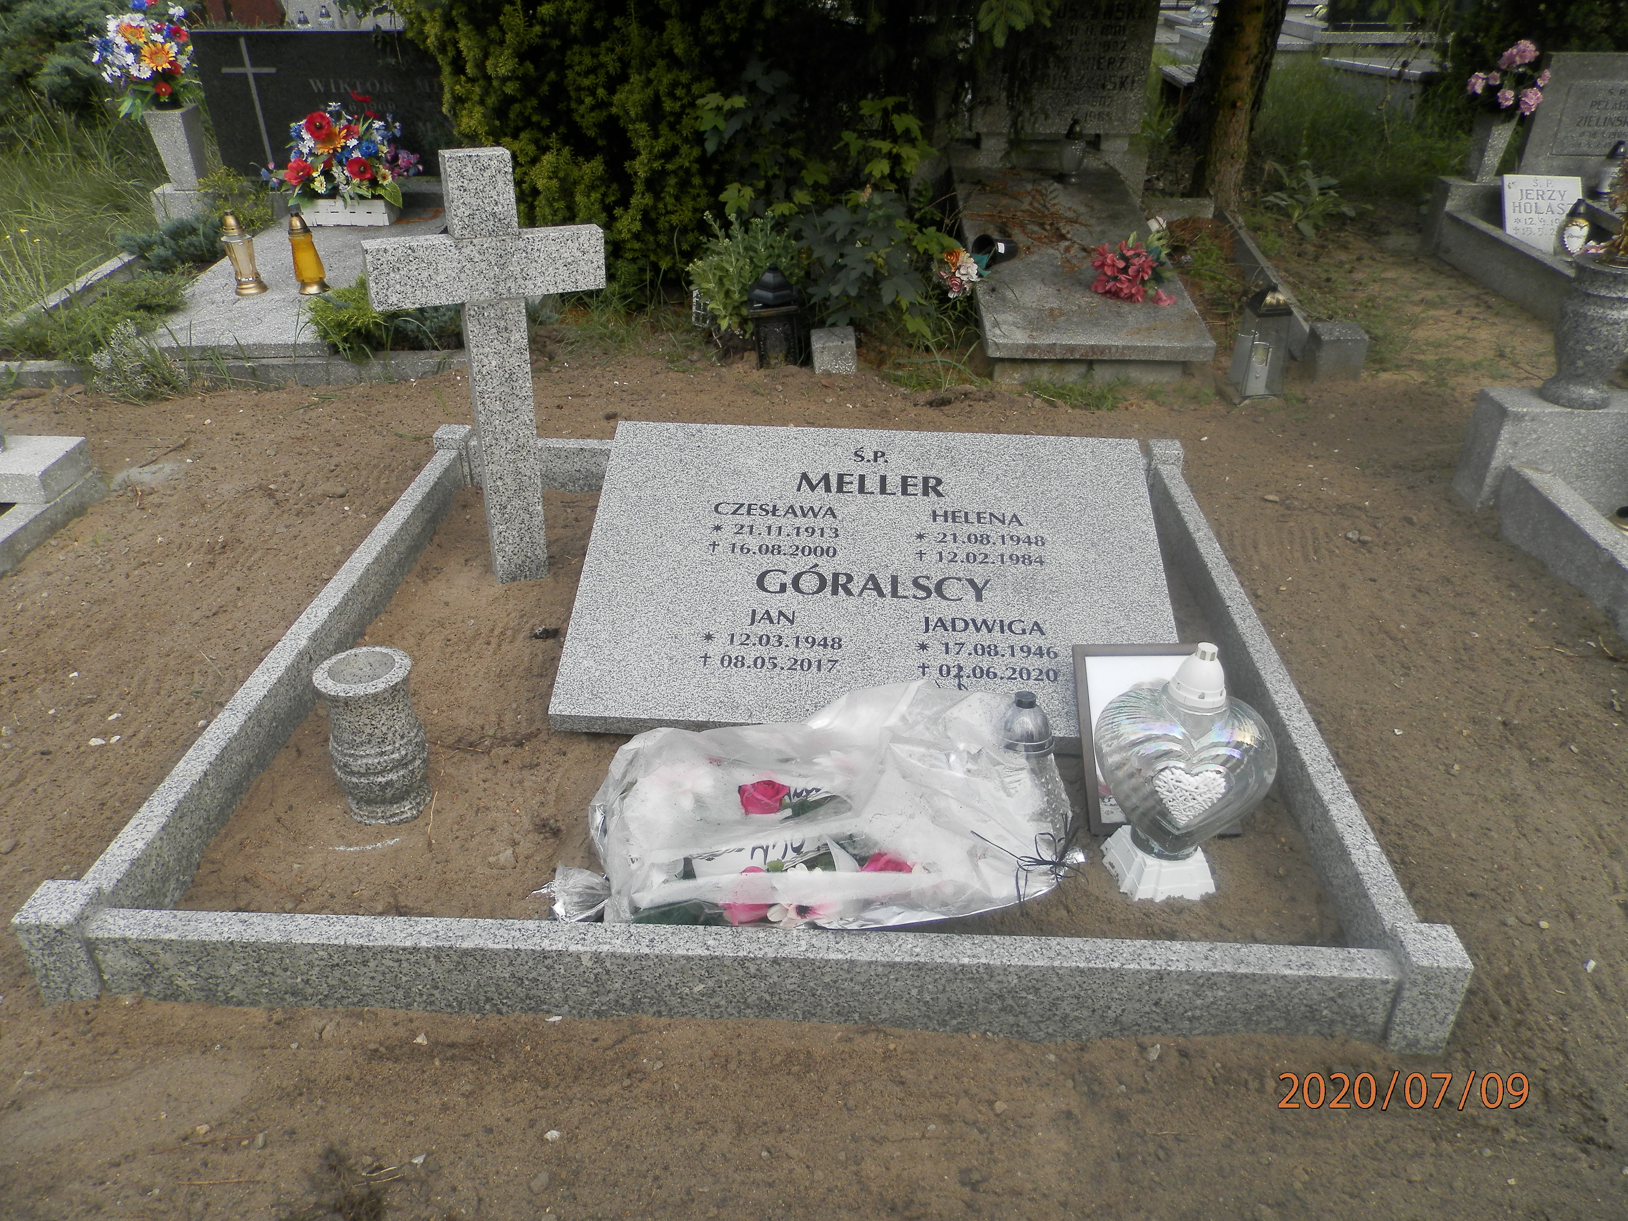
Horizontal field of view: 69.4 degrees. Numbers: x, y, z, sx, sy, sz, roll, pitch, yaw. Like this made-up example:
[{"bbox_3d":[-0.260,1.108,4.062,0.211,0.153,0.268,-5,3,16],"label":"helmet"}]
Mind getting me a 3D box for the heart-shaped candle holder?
[{"bbox_3d":[0.551,0.217,1.773,0.242,0.384,0.140,-1,30,-2],"label":"heart-shaped candle holder"}]

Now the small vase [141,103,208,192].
[{"bbox_3d":[-2.973,-2.186,5.522,0.182,0.333,0.172,2,30,3],"label":"small vase"}]

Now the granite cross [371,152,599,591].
[{"bbox_3d":[-0.681,-0.495,2.559,0.472,0.951,0.065,-13,34,-24],"label":"granite cross"}]

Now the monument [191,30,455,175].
[{"bbox_3d":[-1.996,-2.328,5.389,1.515,0.626,0.091,2,30,3],"label":"monument"}]

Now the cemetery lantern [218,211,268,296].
[{"bbox_3d":[-2.095,-1.316,4.321,0.115,0.291,0.115,2,30,3],"label":"cemetery lantern"}]

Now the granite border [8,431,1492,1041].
[{"bbox_3d":[-0.075,0.053,2.401,1.970,0.156,1.826,2,30,3],"label":"granite border"}]

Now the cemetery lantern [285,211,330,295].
[{"bbox_3d":[-1.864,-1.312,4.314,0.105,0.285,0.105,2,30,3],"label":"cemetery lantern"}]

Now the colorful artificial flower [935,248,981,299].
[{"bbox_3d":[0.527,-1.232,4.290,0.170,0.180,0.160,2,30,3],"label":"colorful artificial flower"}]

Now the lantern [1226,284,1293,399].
[{"bbox_3d":[1.453,-0.879,3.795,0.145,0.331,0.145,2,30,3],"label":"lantern"}]

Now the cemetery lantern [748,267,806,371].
[{"bbox_3d":[-0.124,-1.021,4.055,0.170,0.337,0.170,2,30,3],"label":"cemetery lantern"}]

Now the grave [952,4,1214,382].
[{"bbox_3d":[1.013,-1.758,4.492,0.798,1.142,2.101,2,30,3],"label":"grave"}]

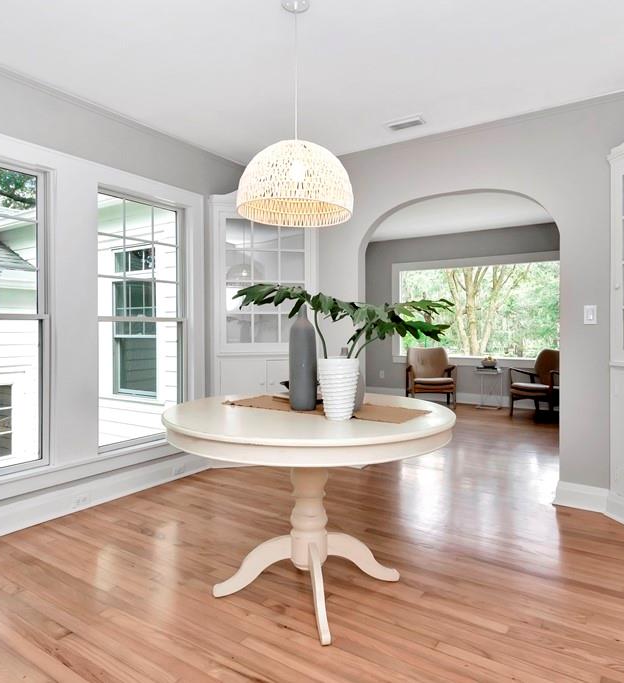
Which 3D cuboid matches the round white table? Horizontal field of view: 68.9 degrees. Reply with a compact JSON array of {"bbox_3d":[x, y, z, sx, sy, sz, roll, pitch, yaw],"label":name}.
[{"bbox_3d":[-0.011,0.648,1.920,1.190,0.750,1.190,0,1,0],"label":"round white table"}]

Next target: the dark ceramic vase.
[{"bbox_3d":[-0.036,0.061,1.910,0.117,0.435,0.117,0,1,0],"label":"dark ceramic vase"}]

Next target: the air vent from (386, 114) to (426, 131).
[{"bbox_3d":[0.609,-1.434,2.980,0.270,0.025,0.150,1,1,33],"label":"air vent"}]

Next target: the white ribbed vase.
[{"bbox_3d":[0.102,0.176,1.710,0.152,0.220,0.152,0,1,0],"label":"white ribbed vase"}]

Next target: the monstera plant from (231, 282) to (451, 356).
[{"bbox_3d":[0.115,-0.079,1.710,0.800,0.300,0.400,0,1,0],"label":"monstera plant"}]

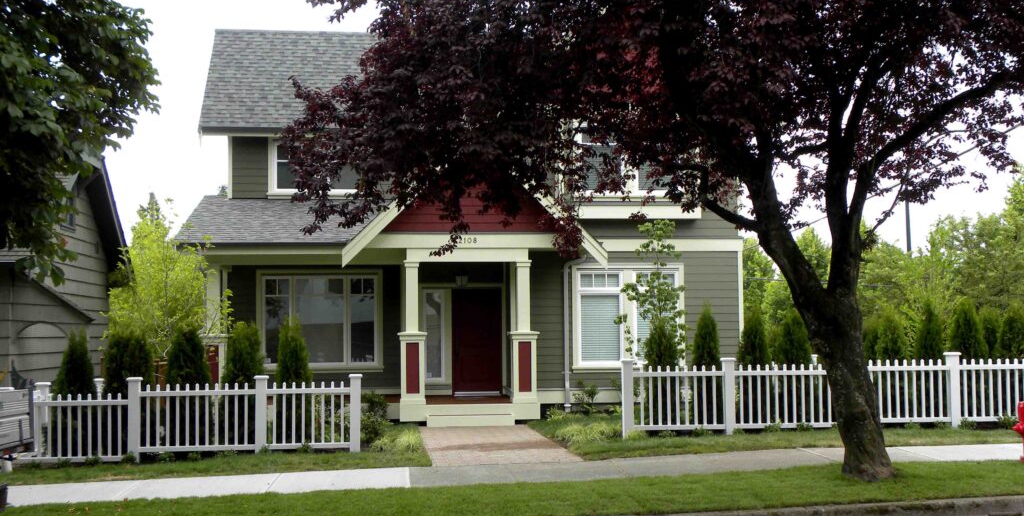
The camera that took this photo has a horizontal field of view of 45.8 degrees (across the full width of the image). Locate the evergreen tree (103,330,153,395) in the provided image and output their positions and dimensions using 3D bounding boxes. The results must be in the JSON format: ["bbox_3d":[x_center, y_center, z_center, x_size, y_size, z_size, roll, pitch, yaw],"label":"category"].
[{"bbox_3d":[-5.691,2.020,17.950,0.740,1.890,0.700,0,-3,-6],"label":"evergreen tree"}]

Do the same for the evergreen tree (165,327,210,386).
[{"bbox_3d":[-4.827,1.971,18.042,0.700,1.900,0.680,0,-3,-6],"label":"evergreen tree"}]

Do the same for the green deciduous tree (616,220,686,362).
[{"bbox_3d":[2.341,1.070,20.206,1.180,3.400,1.100,0,-3,-6],"label":"green deciduous tree"}]

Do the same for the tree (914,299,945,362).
[{"bbox_3d":[6.784,1.667,19.726,0.500,2.010,0.500,0,-3,-7],"label":"tree"}]

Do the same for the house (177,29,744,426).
[{"bbox_3d":[-1.032,-0.912,25.565,10.450,8.080,9.800,0,-3,-7],"label":"house"}]

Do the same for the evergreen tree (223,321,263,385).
[{"bbox_3d":[-4.068,1.922,18.303,0.640,1.960,0.640,0,-3,-7],"label":"evergreen tree"}]

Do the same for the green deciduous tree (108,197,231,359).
[{"bbox_3d":[-5.499,0.979,19.416,1.980,3.940,1.800,0,-3,-6],"label":"green deciduous tree"}]

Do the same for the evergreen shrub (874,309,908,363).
[{"bbox_3d":[6.071,1.740,19.402,0.560,1.860,0.560,0,-3,-6],"label":"evergreen shrub"}]

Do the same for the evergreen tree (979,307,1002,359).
[{"bbox_3d":[8.184,1.773,20.760,0.500,1.880,0.500,0,-3,-7],"label":"evergreen tree"}]

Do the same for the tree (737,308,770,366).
[{"bbox_3d":[3.776,1.733,18.961,0.560,1.920,0.560,0,-3,-6],"label":"tree"}]

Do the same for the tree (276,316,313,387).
[{"bbox_3d":[-3.301,1.883,18.404,0.580,1.990,0.580,0,-3,-7],"label":"tree"}]

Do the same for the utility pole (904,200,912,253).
[{"bbox_3d":[16.932,-0.915,51.791,0.220,9.200,0.220,0,-3,-6],"label":"utility pole"}]

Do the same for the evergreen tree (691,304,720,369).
[{"bbox_3d":[3.068,1.736,19.239,0.510,1.990,0.510,0,-3,-7],"label":"evergreen tree"}]

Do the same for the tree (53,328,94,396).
[{"bbox_3d":[-6.490,2.001,17.984,0.680,1.910,0.680,0,-3,-7],"label":"tree"}]

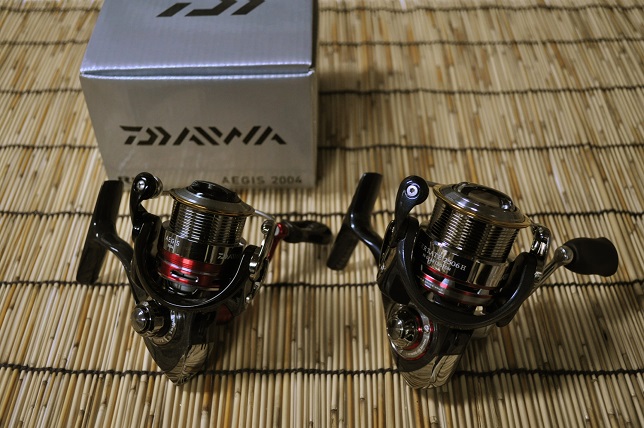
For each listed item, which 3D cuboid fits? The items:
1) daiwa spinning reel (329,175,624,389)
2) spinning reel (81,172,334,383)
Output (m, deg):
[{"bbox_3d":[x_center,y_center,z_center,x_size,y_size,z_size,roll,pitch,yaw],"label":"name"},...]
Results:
[{"bbox_3d":[0.079,0.028,0.405,0.138,0.111,0.114,0,28,-43],"label":"daiwa spinning reel"},{"bbox_3d":[-0.065,0.027,0.412,0.106,0.106,0.124,24,15,29],"label":"spinning reel"}]

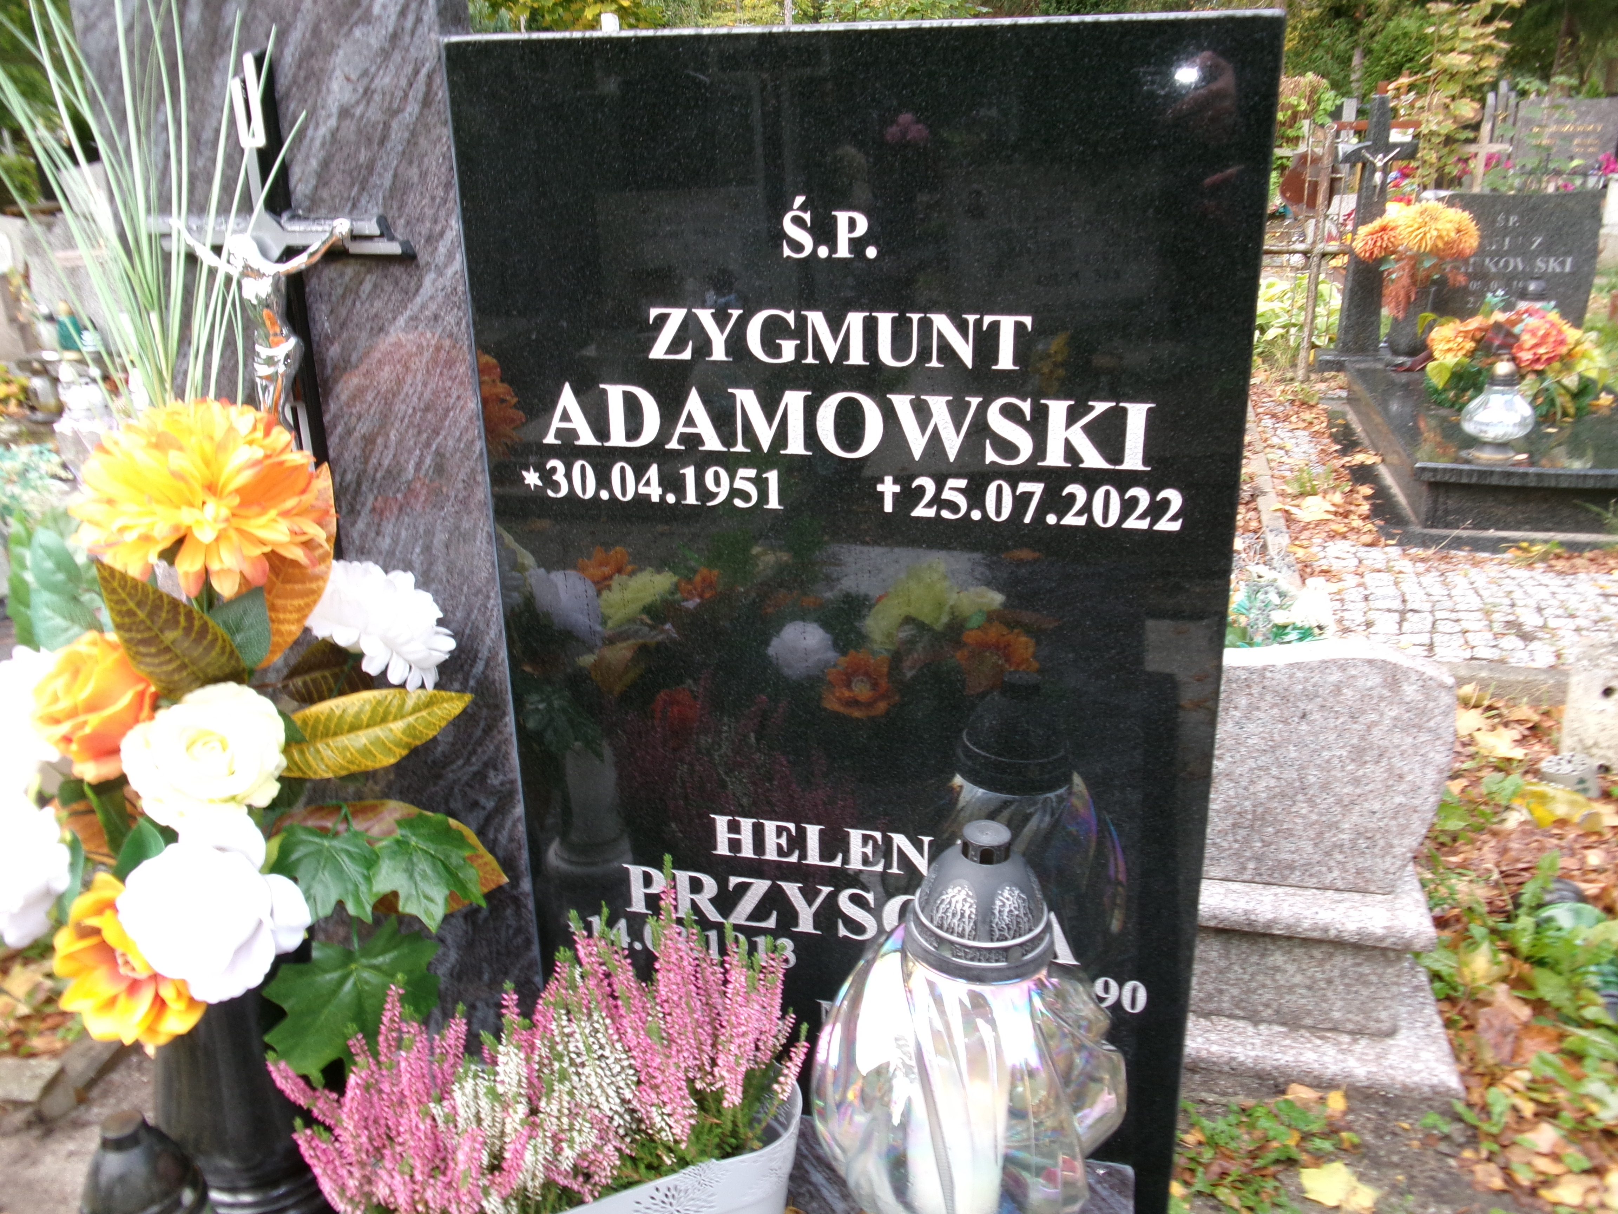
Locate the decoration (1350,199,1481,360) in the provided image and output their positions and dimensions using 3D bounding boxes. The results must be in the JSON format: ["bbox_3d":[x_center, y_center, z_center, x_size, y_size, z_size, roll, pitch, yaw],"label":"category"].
[{"bbox_3d":[2.462,-1.315,5.292,0.470,0.600,0.360,4,20,15],"label":"decoration"}]

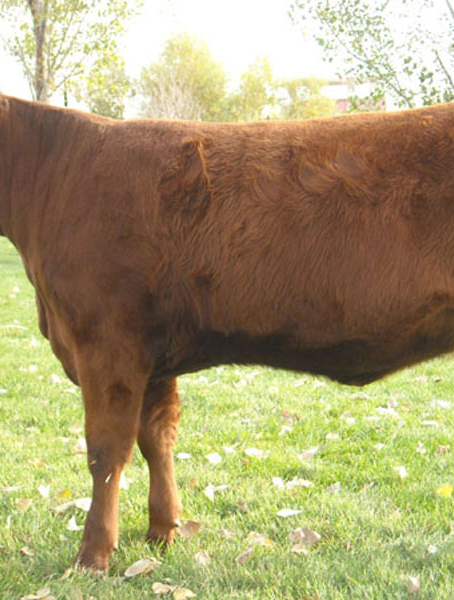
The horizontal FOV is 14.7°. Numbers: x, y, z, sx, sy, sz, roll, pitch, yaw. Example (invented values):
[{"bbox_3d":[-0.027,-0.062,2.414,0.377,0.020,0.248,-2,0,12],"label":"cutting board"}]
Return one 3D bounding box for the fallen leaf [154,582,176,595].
[{"bbox_3d":[-0.156,0.706,4.303,0.049,0.020,0.045,-2,3,0],"label":"fallen leaf"}]

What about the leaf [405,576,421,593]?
[{"bbox_3d":[0.439,0.670,4.137,0.038,0.030,0.035,-1,3,0],"label":"leaf"}]

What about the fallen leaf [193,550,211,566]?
[{"bbox_3d":[-0.065,0.684,4.636,0.042,0.027,0.045,-2,3,0],"label":"fallen leaf"}]

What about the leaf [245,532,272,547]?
[{"bbox_3d":[0.085,0.645,4.732,0.070,0.028,0.049,-1,3,0],"label":"leaf"}]

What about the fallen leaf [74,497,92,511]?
[{"bbox_3d":[-0.435,0.622,5.365,0.067,0.035,0.047,-1,3,0],"label":"fallen leaf"}]

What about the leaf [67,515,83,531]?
[{"bbox_3d":[-0.435,0.639,5.043,0.046,0.039,0.037,-1,3,0],"label":"leaf"}]

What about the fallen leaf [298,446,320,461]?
[{"bbox_3d":[0.299,0.565,6.444,0.073,0.034,0.062,-2,3,0],"label":"fallen leaf"}]

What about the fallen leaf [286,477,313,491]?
[{"bbox_3d":[0.244,0.605,5.794,0.089,0.026,0.070,-2,3,0],"label":"fallen leaf"}]

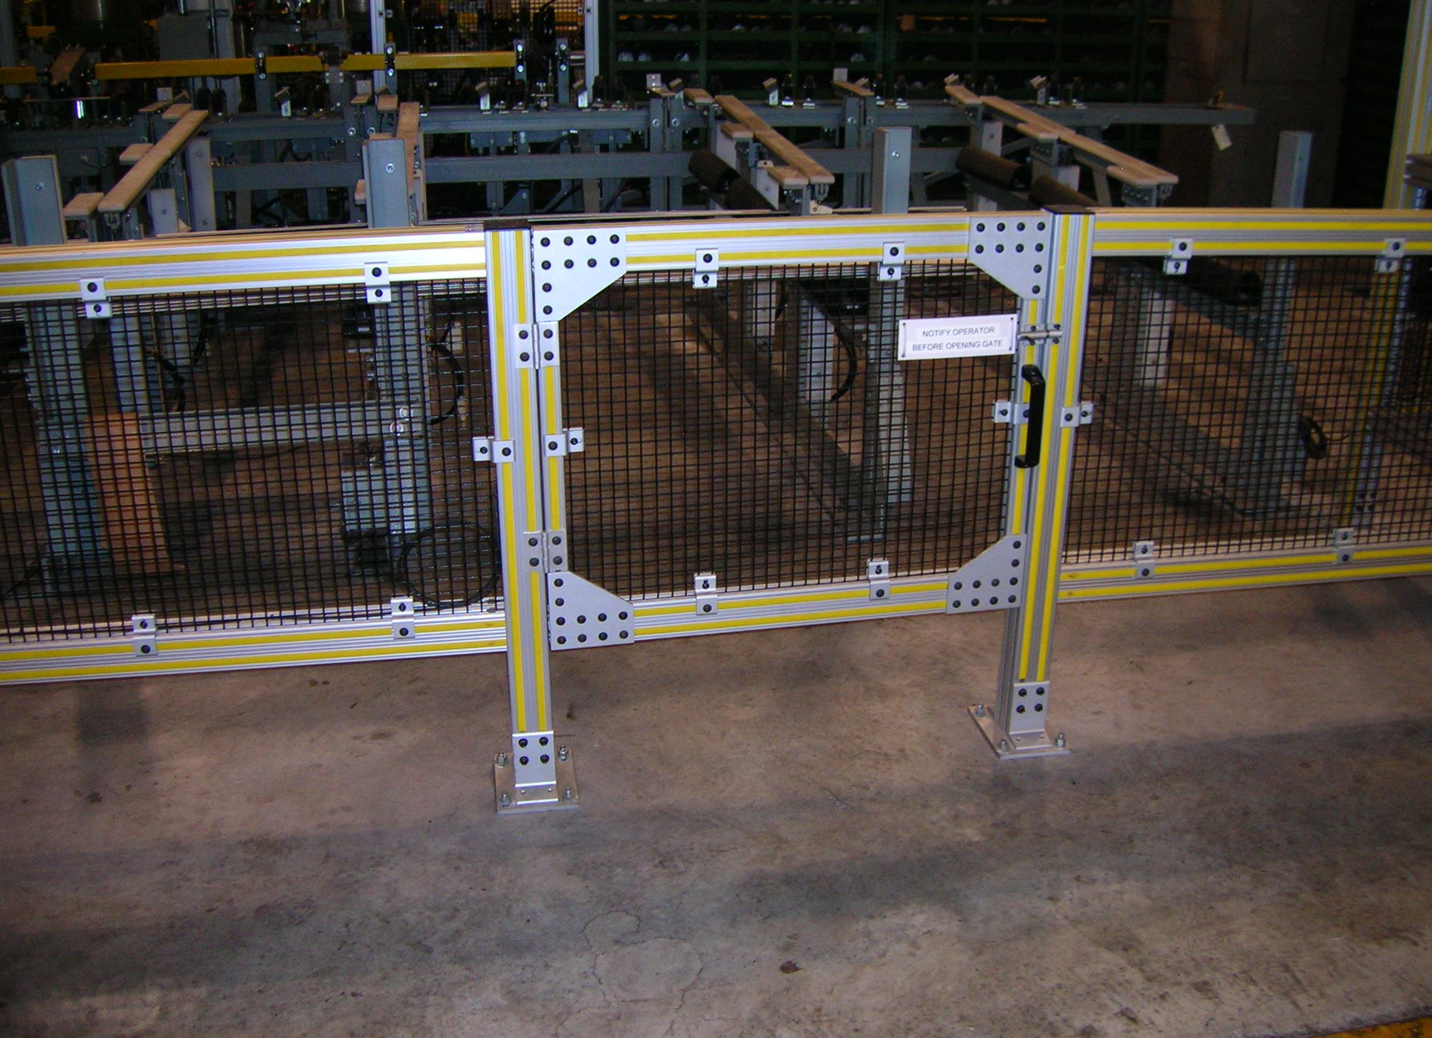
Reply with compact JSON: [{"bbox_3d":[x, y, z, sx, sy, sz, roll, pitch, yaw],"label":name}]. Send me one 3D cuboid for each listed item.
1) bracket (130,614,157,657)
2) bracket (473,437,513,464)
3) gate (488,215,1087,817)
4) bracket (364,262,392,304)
[{"bbox_3d":[-0.972,0.199,2.394,0.038,0.068,0.025,-4,21,-12],"label":"bracket"},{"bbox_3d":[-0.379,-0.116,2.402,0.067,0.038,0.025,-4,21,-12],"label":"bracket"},{"bbox_3d":[0.141,-0.027,2.588,1.140,1.058,0.197,-4,21,-12],"label":"gate"},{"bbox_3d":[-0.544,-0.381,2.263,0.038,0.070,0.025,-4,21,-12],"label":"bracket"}]

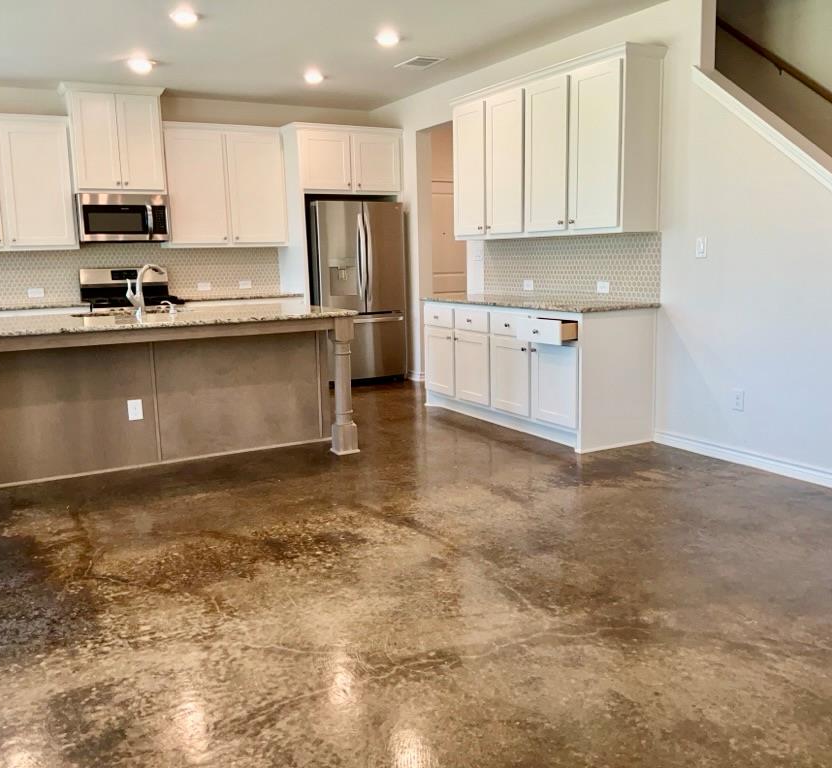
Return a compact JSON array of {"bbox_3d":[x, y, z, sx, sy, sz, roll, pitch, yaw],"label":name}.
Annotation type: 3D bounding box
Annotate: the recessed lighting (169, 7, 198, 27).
[{"bbox_3d":[-1.452,-2.302,5.010,0.180,0.030,0.180,-6,10,-29],"label":"recessed lighting"}]

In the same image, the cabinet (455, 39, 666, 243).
[{"bbox_3d":[0.926,-1.630,5.798,0.348,1.111,2.020,-6,10,-29],"label":"cabinet"}]

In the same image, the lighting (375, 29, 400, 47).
[{"bbox_3d":[-0.196,-2.422,5.598,0.180,0.030,0.180,-6,10,-29],"label":"lighting"}]

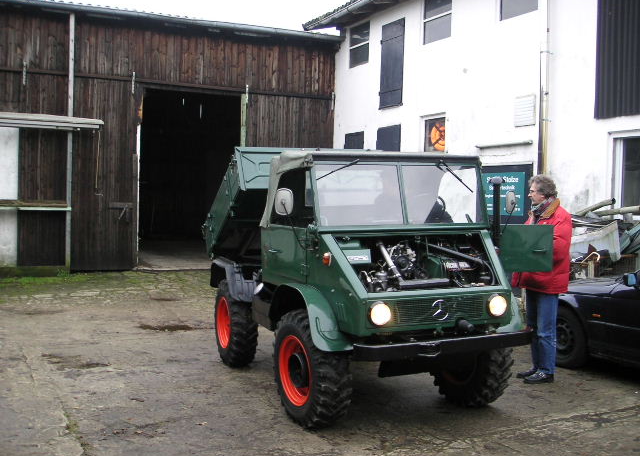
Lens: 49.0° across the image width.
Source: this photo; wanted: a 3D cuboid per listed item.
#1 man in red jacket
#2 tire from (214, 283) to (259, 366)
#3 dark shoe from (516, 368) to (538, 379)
[{"bbox_3d":[1.955,0.446,6.200,0.460,1.810,0.530,1,2,-10],"label":"man in red jacket"},{"bbox_3d":[-0.838,0.938,6.960,0.255,0.845,0.845,-1,2,-21],"label":"tire"},{"bbox_3d":[1.905,1.302,6.300,0.285,0.105,0.105,2,2,5],"label":"dark shoe"}]

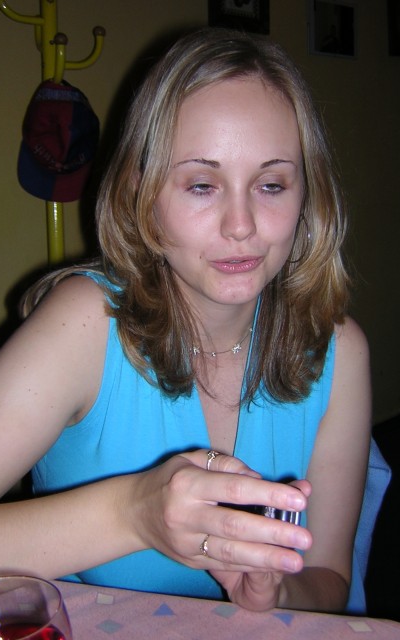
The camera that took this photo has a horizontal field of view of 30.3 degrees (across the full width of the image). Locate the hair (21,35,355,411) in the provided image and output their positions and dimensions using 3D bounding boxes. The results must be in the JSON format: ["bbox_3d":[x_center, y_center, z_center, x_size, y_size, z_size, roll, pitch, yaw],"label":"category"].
[{"bbox_3d":[-0.014,-0.098,0.715,0.280,0.340,0.240,-4,17,-12],"label":"hair"}]

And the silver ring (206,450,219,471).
[{"bbox_3d":[0.009,0.105,0.540,0.005,0.021,0.020,18,42,15],"label":"silver ring"}]

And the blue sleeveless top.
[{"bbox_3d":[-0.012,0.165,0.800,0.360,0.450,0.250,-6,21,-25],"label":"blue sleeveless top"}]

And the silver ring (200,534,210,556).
[{"bbox_3d":[0.005,0.158,0.515,0.005,0.019,0.020,11,-2,19],"label":"silver ring"}]

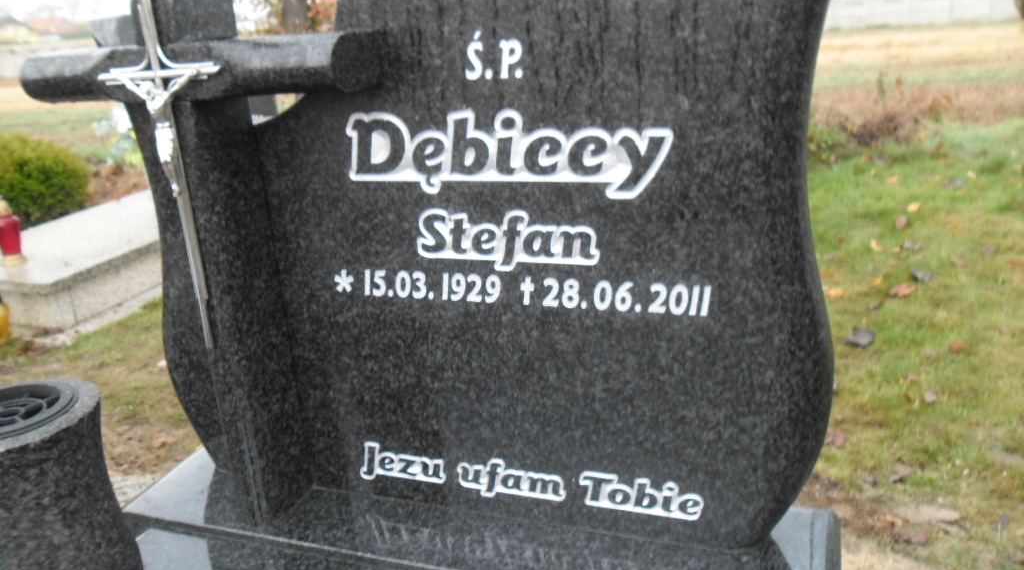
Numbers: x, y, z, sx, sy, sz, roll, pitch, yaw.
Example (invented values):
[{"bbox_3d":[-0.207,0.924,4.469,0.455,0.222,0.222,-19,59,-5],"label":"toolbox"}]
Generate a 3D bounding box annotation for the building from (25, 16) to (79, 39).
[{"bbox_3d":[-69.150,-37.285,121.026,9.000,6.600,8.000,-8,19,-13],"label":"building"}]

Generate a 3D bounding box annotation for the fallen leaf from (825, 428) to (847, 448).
[{"bbox_3d":[0.868,0.410,2.145,0.070,0.025,0.065,-3,18,0],"label":"fallen leaf"}]

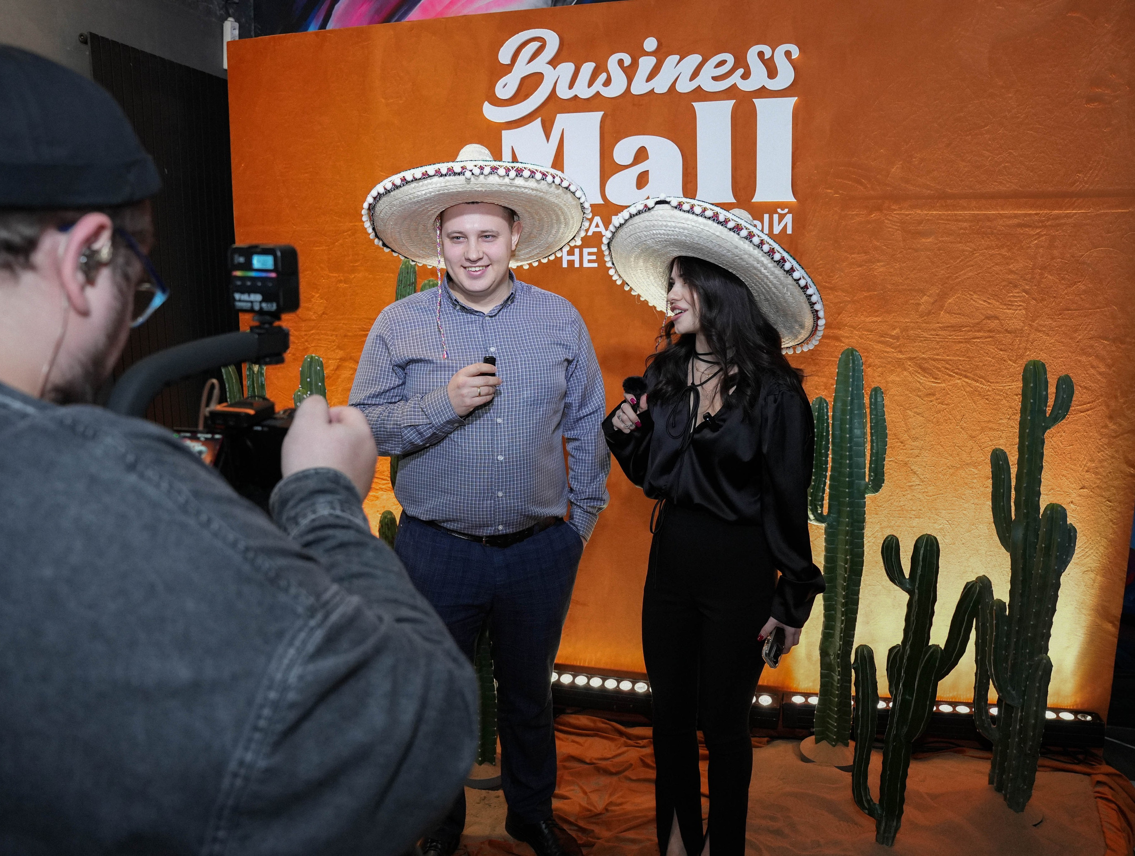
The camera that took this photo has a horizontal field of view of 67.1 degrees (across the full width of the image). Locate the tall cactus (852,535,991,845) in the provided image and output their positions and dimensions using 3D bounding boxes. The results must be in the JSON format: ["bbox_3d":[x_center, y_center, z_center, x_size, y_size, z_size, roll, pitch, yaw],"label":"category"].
[{"bbox_3d":[0.911,0.691,2.233,0.325,0.849,0.244,1,8,10],"label":"tall cactus"}]

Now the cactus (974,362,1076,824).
[{"bbox_3d":[1.260,0.452,2.377,0.259,1.278,0.220,2,8,14],"label":"cactus"}]

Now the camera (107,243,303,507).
[{"bbox_3d":[-0.346,-0.042,0.860,0.190,0.280,0.270,2,9,17],"label":"camera"}]

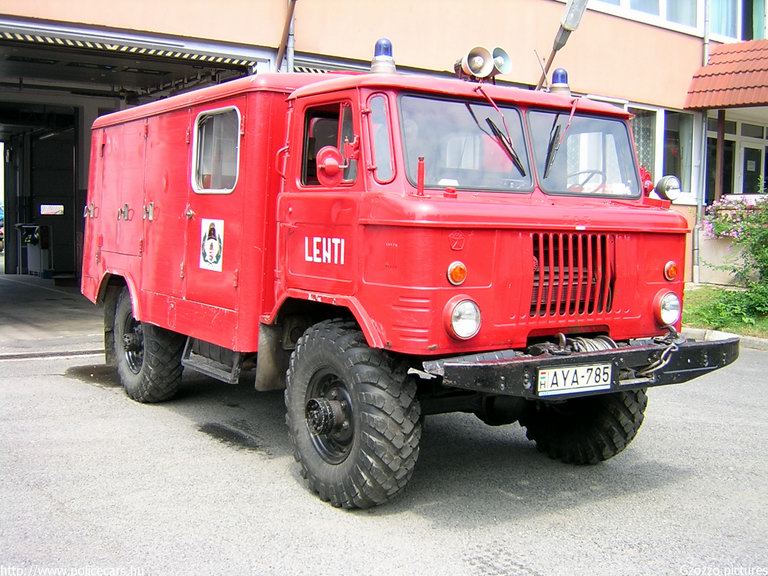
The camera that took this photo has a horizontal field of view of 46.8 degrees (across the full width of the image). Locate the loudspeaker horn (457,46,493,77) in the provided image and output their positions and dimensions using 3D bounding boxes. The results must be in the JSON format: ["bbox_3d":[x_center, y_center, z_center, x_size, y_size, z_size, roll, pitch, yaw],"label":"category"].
[{"bbox_3d":[0.521,-1.340,5.357,0.190,0.190,0.220,-1,2,-28],"label":"loudspeaker horn"}]

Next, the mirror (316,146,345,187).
[{"bbox_3d":[-0.280,-0.635,4.660,0.143,0.218,0.070,1,4,-1],"label":"mirror"}]

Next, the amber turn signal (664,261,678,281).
[{"bbox_3d":[1.688,-0.101,5.210,0.115,0.115,0.055,-2,5,-34],"label":"amber turn signal"}]

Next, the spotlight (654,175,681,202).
[{"bbox_3d":[1.712,-0.605,5.419,0.160,0.160,0.125,-2,5,-34],"label":"spotlight"}]

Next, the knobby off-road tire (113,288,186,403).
[{"bbox_3d":[-2.033,0.454,7.698,0.330,1.041,1.053,-2,5,-34],"label":"knobby off-road tire"}]

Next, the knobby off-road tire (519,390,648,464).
[{"bbox_3d":[1.298,0.657,5.987,0.330,1.041,1.053,-1,5,-33],"label":"knobby off-road tire"}]

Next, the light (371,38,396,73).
[{"bbox_3d":[-0.001,-1.303,4.973,0.146,0.192,0.146,1,4,0],"label":"light"}]

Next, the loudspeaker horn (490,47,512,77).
[{"bbox_3d":[0.650,-1.376,5.510,0.190,0.190,0.220,-3,-3,-43],"label":"loudspeaker horn"}]

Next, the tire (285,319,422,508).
[{"bbox_3d":[-0.195,0.697,4.968,0.330,1.041,1.053,-1,5,-33],"label":"tire"}]

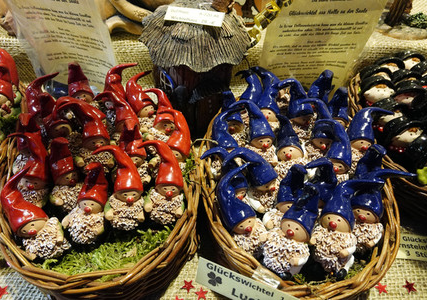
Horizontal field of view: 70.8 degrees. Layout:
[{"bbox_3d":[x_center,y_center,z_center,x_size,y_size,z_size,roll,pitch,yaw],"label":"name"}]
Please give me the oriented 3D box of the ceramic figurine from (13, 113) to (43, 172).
[{"bbox_3d":[-0.214,-0.005,0.352,0.042,0.085,0.042,2,23,2],"label":"ceramic figurine"}]

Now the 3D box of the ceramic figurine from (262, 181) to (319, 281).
[{"bbox_3d":[0.069,0.072,0.265,0.042,0.085,0.041,8,17,9],"label":"ceramic figurine"}]

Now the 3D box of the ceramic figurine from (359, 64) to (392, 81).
[{"bbox_3d":[0.249,-0.095,0.470,0.050,0.078,0.046,-3,26,-4],"label":"ceramic figurine"}]

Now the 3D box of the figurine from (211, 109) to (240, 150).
[{"bbox_3d":[0.018,0.003,0.337,0.042,0.085,0.042,-3,23,-4],"label":"figurine"}]

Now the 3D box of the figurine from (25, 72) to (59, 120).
[{"bbox_3d":[-0.215,-0.043,0.385,0.044,0.086,0.042,0,26,0],"label":"figurine"}]

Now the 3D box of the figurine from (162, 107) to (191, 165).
[{"bbox_3d":[-0.041,-0.003,0.340,0.042,0.086,0.042,-3,23,-4],"label":"figurine"}]

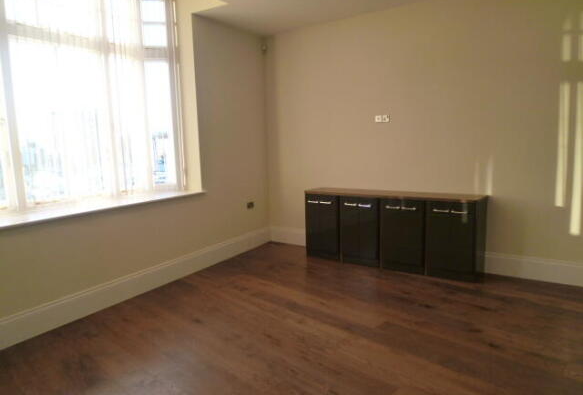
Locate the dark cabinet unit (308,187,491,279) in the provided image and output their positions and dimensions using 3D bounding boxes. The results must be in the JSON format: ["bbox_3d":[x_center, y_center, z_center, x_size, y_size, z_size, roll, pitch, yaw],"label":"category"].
[{"bbox_3d":[1.080,0.358,4.537,1.924,0.805,0.417,4,11,35],"label":"dark cabinet unit"}]

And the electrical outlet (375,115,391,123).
[{"bbox_3d":[1.034,-0.890,4.597,0.165,0.083,0.014,4,10,34],"label":"electrical outlet"}]

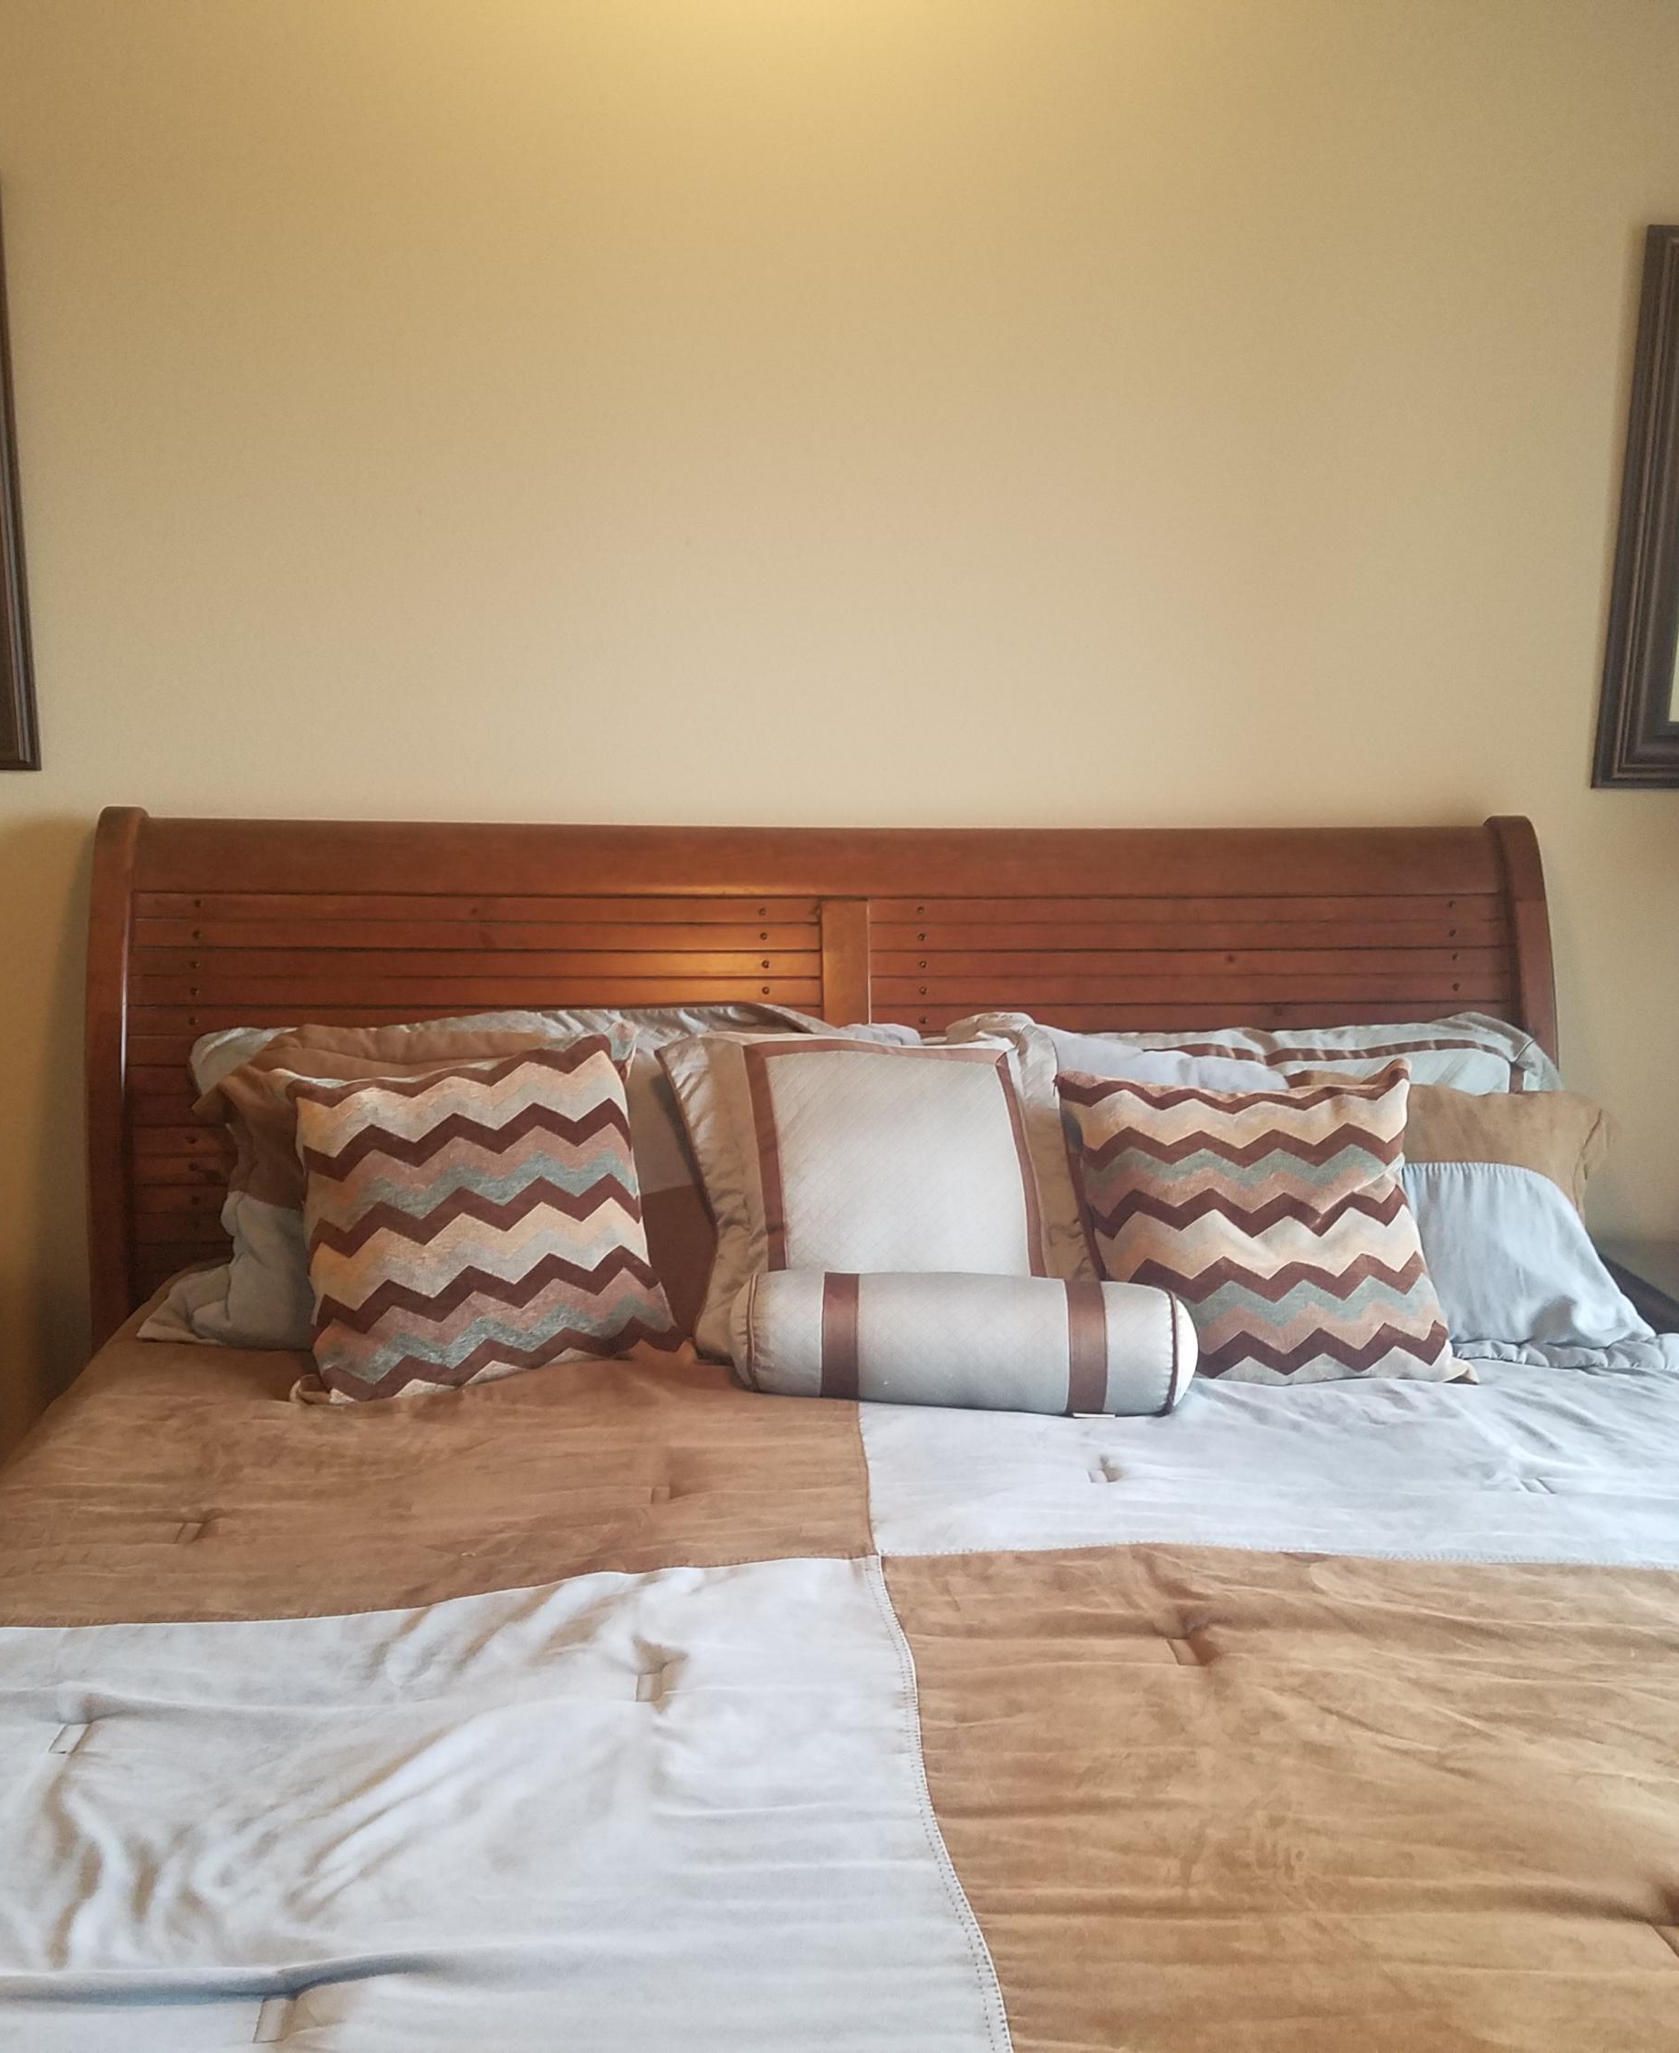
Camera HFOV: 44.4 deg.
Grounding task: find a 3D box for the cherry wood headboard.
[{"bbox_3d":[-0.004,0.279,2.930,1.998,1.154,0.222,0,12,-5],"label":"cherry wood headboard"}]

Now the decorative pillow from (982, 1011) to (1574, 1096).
[{"bbox_3d":[0.580,0.195,2.817,0.829,0.444,0.148,0,-3,-5],"label":"decorative pillow"}]

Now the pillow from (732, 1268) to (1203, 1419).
[{"bbox_3d":[0.155,0.386,2.648,0.562,0.154,0.160,2,12,5],"label":"pillow"}]

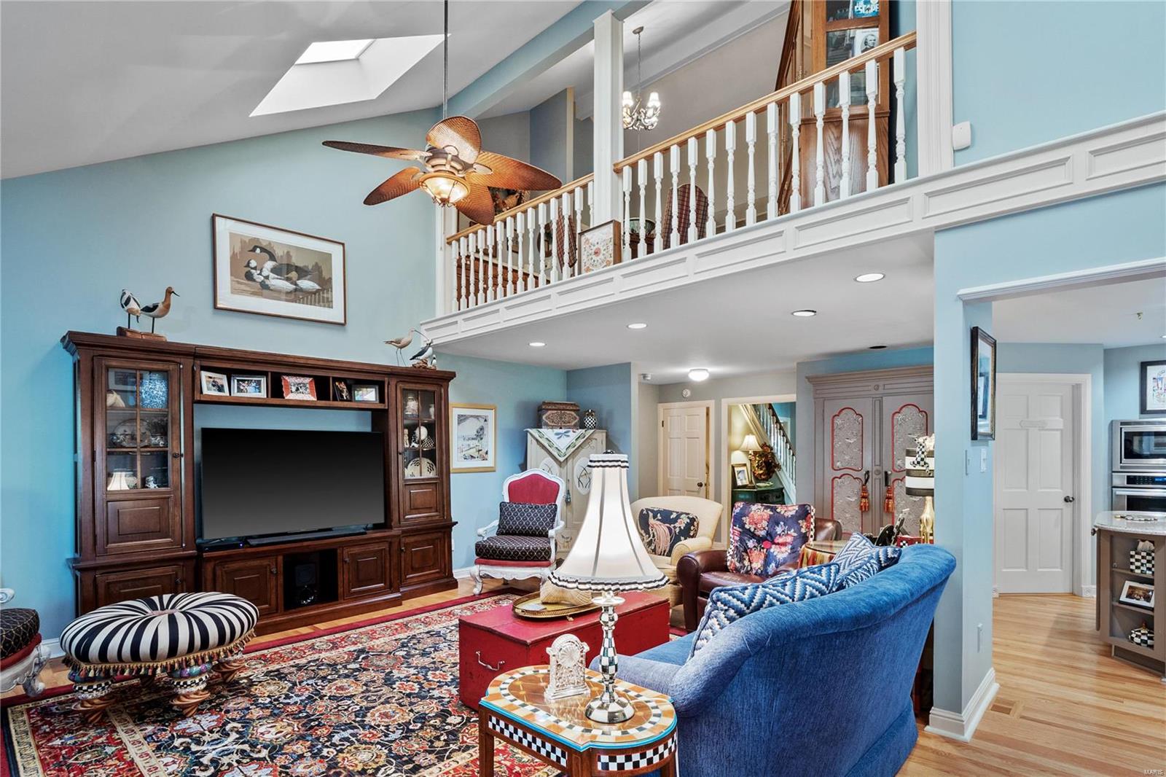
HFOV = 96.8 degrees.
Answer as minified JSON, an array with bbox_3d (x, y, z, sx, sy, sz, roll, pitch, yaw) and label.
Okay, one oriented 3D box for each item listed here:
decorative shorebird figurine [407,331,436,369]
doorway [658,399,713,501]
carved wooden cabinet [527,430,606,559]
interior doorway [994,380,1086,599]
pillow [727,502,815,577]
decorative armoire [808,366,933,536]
[{"bbox_3d":[-1.569,-0.368,5.040,0.280,0.350,0.130,1,-2,-21],"label":"decorative shorebird figurine"},{"bbox_3d":[1.510,1.250,7.600,0.980,2.120,0.130,-3,-5,44],"label":"doorway"},{"bbox_3d":[-0.185,1.310,6.150,0.910,1.630,0.470,0,-3,2],"label":"carved wooden cabinet"},{"bbox_3d":[4.391,0.932,4.980,0.970,2.130,0.140,0,-2,0],"label":"interior doorway"},{"bbox_3d":[1.445,1.167,4.000,0.600,0.570,0.190,-1,-20,27],"label":"pillow"},{"bbox_3d":[3.100,0.940,5.330,1.380,2.150,0.600,-3,-5,45],"label":"decorative armoire"}]

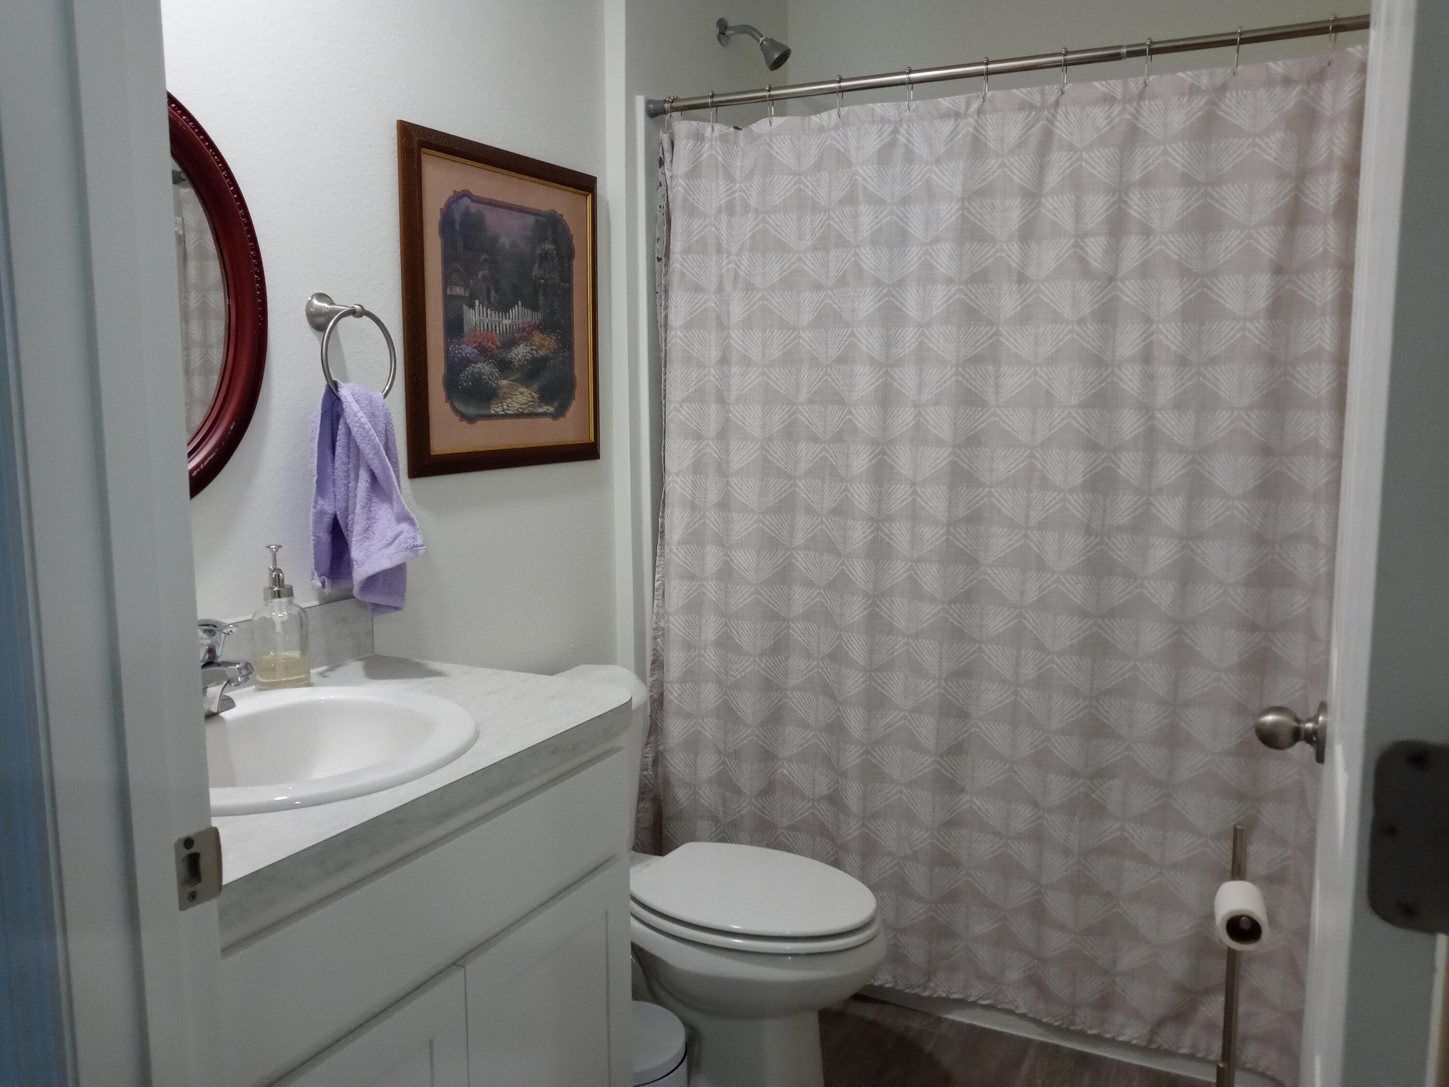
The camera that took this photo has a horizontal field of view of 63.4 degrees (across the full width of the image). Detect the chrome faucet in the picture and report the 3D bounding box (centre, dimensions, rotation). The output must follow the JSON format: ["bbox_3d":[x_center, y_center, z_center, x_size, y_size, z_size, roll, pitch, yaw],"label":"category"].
[{"bbox_3d":[-0.664,0.165,1.511,0.162,0.143,0.148,4,8,26],"label":"chrome faucet"}]

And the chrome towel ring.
[{"bbox_3d":[-0.601,-0.303,1.853,0.085,0.187,0.163,4,8,26],"label":"chrome towel ring"}]

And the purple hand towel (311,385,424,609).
[{"bbox_3d":[-0.573,-0.068,1.885,0.108,0.379,0.202,4,8,26],"label":"purple hand towel"}]

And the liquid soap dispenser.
[{"bbox_3d":[-0.658,0.110,1.740,0.079,0.218,0.079,-6,10,-40],"label":"liquid soap dispenser"}]

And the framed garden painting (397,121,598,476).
[{"bbox_3d":[-0.420,-0.448,2.280,0.022,0.600,0.622,4,8,26],"label":"framed garden painting"}]

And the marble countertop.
[{"bbox_3d":[-0.559,0.277,1.468,0.554,0.044,0.930,4,8,26],"label":"marble countertop"}]

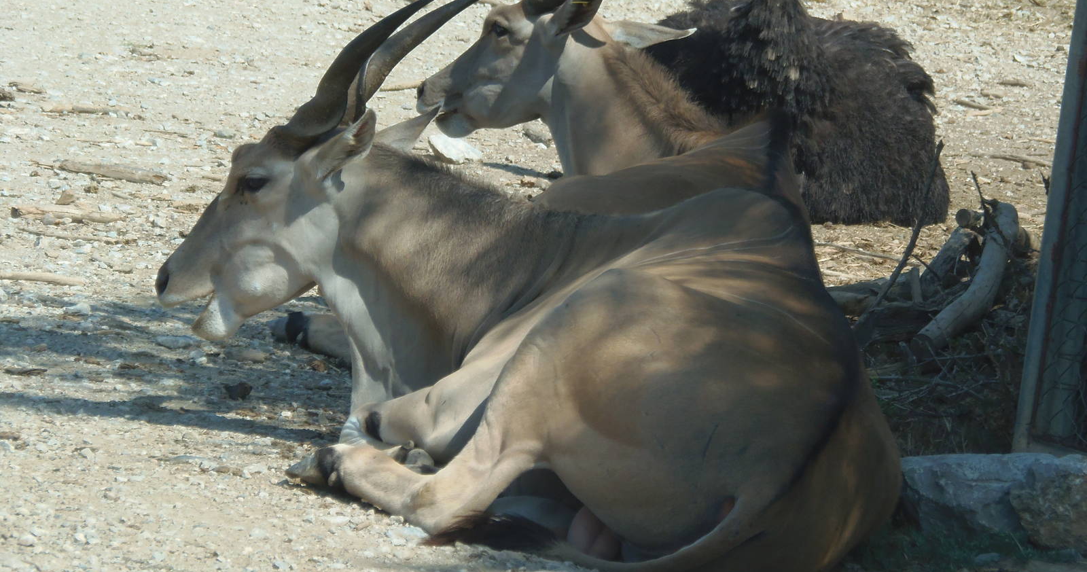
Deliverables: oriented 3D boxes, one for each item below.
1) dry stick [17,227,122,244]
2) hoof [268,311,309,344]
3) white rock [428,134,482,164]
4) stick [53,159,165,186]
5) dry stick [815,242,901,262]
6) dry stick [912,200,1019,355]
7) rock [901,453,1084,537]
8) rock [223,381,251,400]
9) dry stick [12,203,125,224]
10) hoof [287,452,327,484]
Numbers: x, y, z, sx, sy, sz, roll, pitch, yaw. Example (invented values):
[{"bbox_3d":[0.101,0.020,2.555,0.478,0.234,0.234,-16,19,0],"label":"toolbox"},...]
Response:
[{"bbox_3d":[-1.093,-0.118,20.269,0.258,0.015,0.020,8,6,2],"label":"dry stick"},{"bbox_3d":[-0.620,0.102,21.369,0.095,0.066,0.075,8,11,19],"label":"hoof"},{"bbox_3d":[-0.236,-0.366,23.406,0.145,0.062,0.100,8,6,0],"label":"white rock"},{"bbox_3d":[-1.069,-0.281,21.699,0.278,0.030,0.036,9,6,4],"label":"stick"},{"bbox_3d":[0.833,-0.089,23.321,0.280,0.014,0.020,12,12,33],"label":"dry stick"},{"bbox_3d":[1.082,-0.027,22.400,0.110,0.100,0.680,9,31,19],"label":"dry stick"},{"bbox_3d":[1.016,0.476,19.828,0.400,0.140,0.210,5,10,0],"label":"rock"},{"bbox_3d":[-0.720,0.246,20.593,0.064,0.036,0.050,5,10,0],"label":"rock"},{"bbox_3d":[-1.241,-0.189,22.802,0.290,0.034,0.038,2,10,-16],"label":"dry stick"},{"bbox_3d":[-0.532,0.409,19.696,0.090,0.060,0.075,6,10,8],"label":"hoof"}]

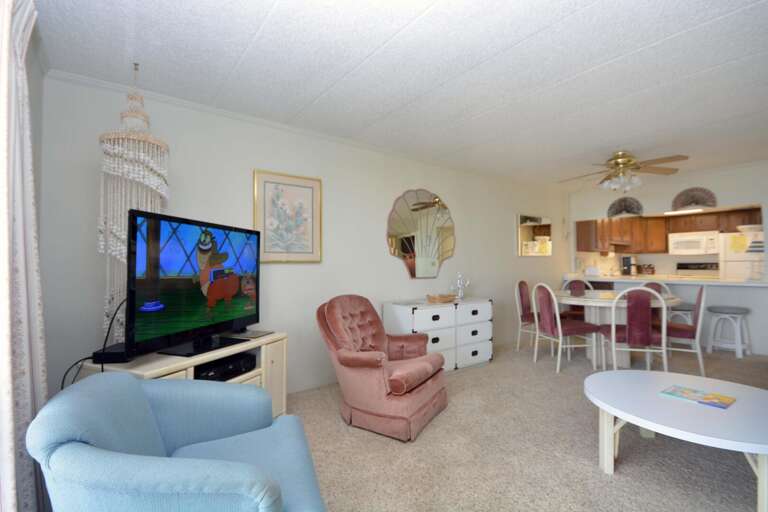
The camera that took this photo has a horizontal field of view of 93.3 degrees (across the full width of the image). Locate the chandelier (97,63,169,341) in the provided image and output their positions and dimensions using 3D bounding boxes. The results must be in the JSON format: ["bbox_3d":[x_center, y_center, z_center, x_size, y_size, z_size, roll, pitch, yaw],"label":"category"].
[{"bbox_3d":[-1.587,-0.371,2.298,0.450,1.710,0.450,1,-1,-37],"label":"chandelier"}]

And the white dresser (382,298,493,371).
[{"bbox_3d":[0.677,0.898,4.224,1.320,0.740,0.430,1,0,-37],"label":"white dresser"}]

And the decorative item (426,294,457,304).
[{"bbox_3d":[0.688,0.512,4.283,0.340,0.080,0.230,1,-1,-37],"label":"decorative item"}]

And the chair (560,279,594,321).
[{"bbox_3d":[2.663,0.818,5.053,0.460,0.960,0.540,-1,-1,38],"label":"chair"}]

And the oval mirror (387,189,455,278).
[{"bbox_3d":[0.490,-0.263,4.310,1.100,1.055,0.030,1,0,-37],"label":"oval mirror"}]

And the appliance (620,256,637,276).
[{"bbox_3d":[5.034,0.230,7.452,0.260,0.370,0.210,1,0,-37],"label":"appliance"}]

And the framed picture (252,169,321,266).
[{"bbox_3d":[-0.854,-0.344,3.302,0.645,0.820,0.030,1,0,-37],"label":"framed picture"}]

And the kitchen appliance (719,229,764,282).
[{"bbox_3d":[6.437,0.468,6.319,0.750,1.720,0.750,1,-1,-37],"label":"kitchen appliance"}]

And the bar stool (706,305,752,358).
[{"bbox_3d":[4.568,1.006,4.793,0.430,0.605,0.430,1,0,-37],"label":"bar stool"}]

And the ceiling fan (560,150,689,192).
[{"bbox_3d":[2.717,-0.965,4.162,1.350,0.450,1.350,1,-1,-37],"label":"ceiling fan"}]

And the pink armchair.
[{"bbox_3d":[0.010,0.798,2.974,0.860,0.920,0.750,0,0,30],"label":"pink armchair"}]

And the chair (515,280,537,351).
[{"bbox_3d":[2.103,0.809,4.875,0.440,0.950,0.560,1,0,-44],"label":"chair"}]

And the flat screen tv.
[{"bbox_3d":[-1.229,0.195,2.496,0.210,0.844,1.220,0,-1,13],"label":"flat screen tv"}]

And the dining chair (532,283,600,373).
[{"bbox_3d":[2.061,0.804,4.187,0.560,0.956,0.440,1,0,-14],"label":"dining chair"}]

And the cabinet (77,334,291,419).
[{"bbox_3d":[-1.239,0.931,2.460,0.542,0.629,1.121,0,-1,24],"label":"cabinet"}]

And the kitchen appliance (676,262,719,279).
[{"bbox_3d":[5.661,0.734,6.524,0.680,1.180,0.760,1,0,-37],"label":"kitchen appliance"}]

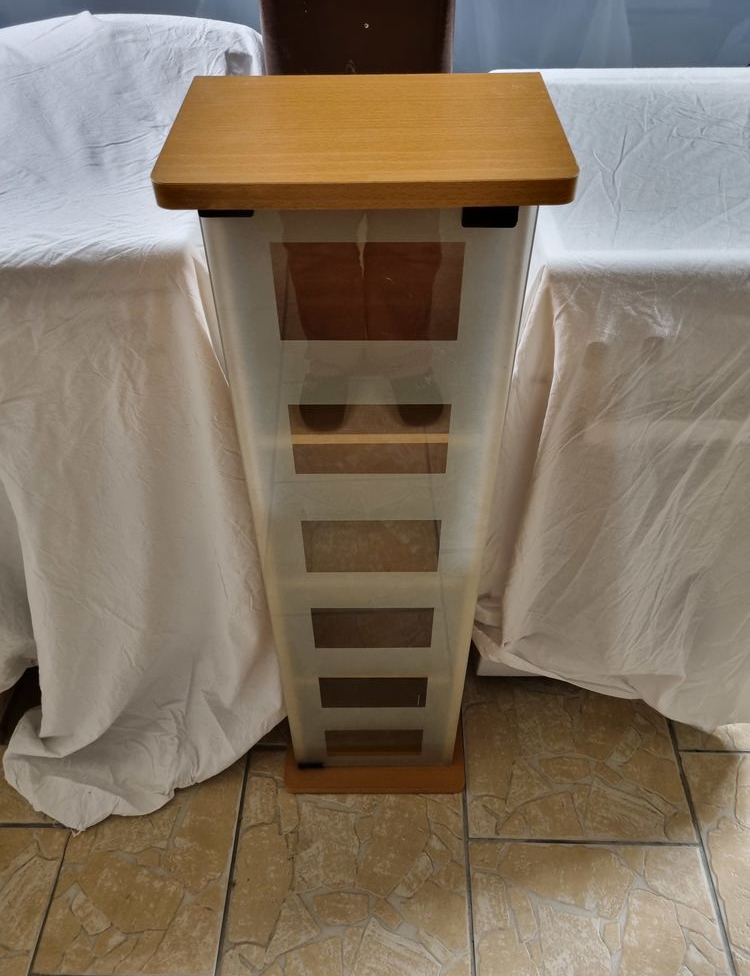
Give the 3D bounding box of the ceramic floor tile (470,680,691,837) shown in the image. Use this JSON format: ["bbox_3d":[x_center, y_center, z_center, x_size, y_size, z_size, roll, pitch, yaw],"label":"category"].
[{"bbox_3d":[0.309,0.399,1.220,0.337,0.009,0.335,1,46,1],"label":"ceramic floor tile"}]

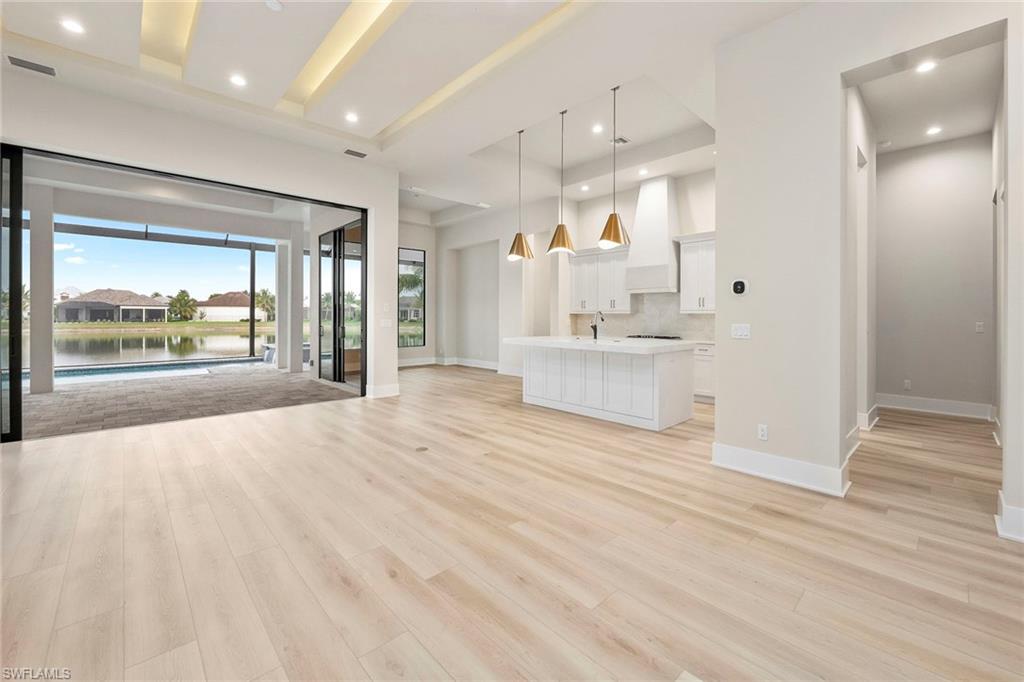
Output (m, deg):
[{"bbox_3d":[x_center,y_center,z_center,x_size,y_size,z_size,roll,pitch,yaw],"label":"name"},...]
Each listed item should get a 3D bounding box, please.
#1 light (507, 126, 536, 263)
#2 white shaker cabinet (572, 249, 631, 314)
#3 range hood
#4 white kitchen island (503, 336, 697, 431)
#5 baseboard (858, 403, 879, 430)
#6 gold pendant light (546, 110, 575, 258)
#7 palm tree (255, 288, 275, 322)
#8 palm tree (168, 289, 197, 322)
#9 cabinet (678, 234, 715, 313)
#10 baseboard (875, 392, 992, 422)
[{"bbox_3d":[0.134,-2.158,5.924,0.387,1.949,0.387,0,2,0],"label":"light"},{"bbox_3d":[1.752,-1.128,7.566,0.335,1.224,1.328,-2,3,-43],"label":"white shaker cabinet"},{"bbox_3d":[2.410,-1.781,6.691,0.569,1.971,0.746,-2,3,-43],"label":"range hood"},{"bbox_3d":[1.109,0.482,5.463,1.160,0.930,2.310,-2,3,-43],"label":"white kitchen island"},{"bbox_3d":[4.299,0.896,4.803,0.800,0.185,0.110,-2,3,-43],"label":"baseboard"},{"bbox_3d":[0.666,-2.122,5.355,0.397,1.957,0.397,0,2,0],"label":"gold pendant light"},{"bbox_3d":[-43.168,-6.242,70.000,4.572,5.978,4.572,-1,3,-32],"label":"palm tree"},{"bbox_3d":[-57.674,-6.286,70.000,4.923,5.539,4.923,-2,3,-39],"label":"palm tree"},{"bbox_3d":[3.029,-1.039,6.199,0.335,1.219,0.650,-2,3,-43],"label":"cabinet"},{"bbox_3d":[5.561,0.865,5.287,0.025,0.187,1.046,-2,3,-43],"label":"baseboard"}]

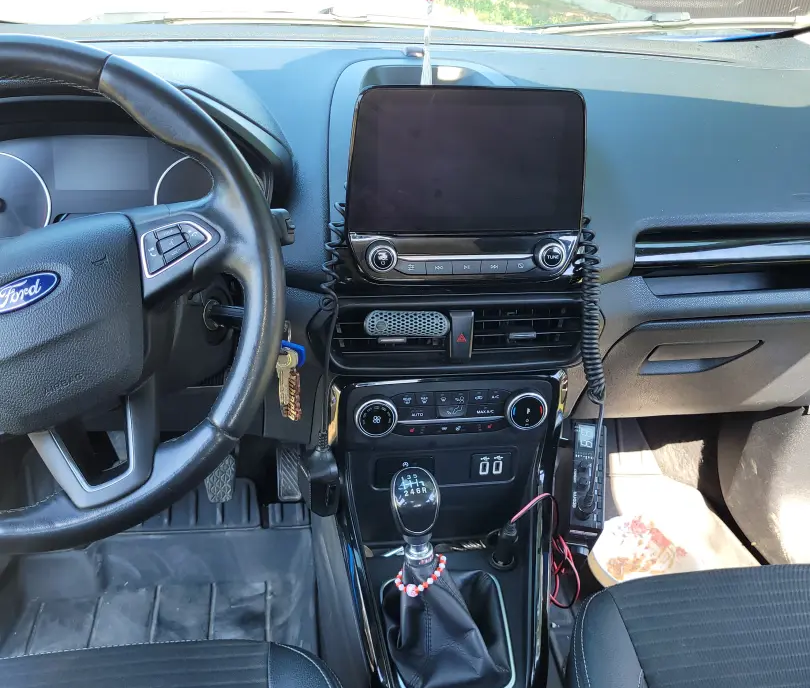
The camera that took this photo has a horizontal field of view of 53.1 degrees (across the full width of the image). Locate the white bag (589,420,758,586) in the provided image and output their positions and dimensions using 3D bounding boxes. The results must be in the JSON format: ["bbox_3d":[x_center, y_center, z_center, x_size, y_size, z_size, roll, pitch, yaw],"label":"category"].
[{"bbox_3d":[0.419,0.258,1.301,0.250,0.150,0.280,-1,28,-7],"label":"white bag"}]

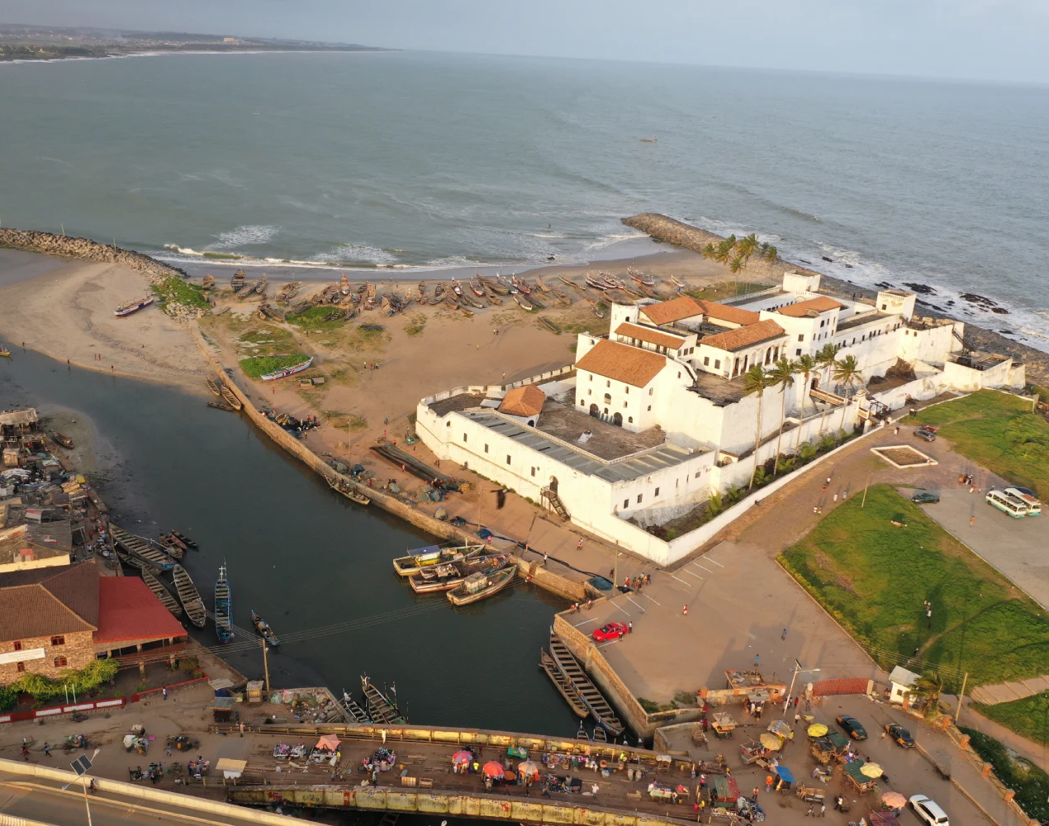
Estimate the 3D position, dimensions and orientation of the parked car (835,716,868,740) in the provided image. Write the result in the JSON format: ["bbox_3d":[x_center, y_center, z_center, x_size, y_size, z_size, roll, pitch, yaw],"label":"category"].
[{"bbox_3d":[39.340,37.570,115.630,1.640,1.400,3.850,-6,22,-22],"label":"parked car"}]

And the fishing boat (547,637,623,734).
[{"bbox_3d":[7.750,34.720,125.290,2.400,2.200,21.500,-6,22,-22],"label":"fishing boat"}]

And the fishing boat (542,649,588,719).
[{"bbox_3d":[4.980,35.010,124.000,1.700,2.200,13.200,-6,22,-23],"label":"fishing boat"}]

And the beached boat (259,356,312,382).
[{"bbox_3d":[-56.850,-10.450,231.200,2.000,2.200,16.000,17,24,32],"label":"beached boat"}]

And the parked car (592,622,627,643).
[{"bbox_3d":[11.650,29.590,130.640,4.650,1.430,1.830,-9,24,-30],"label":"parked car"}]

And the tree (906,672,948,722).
[{"bbox_3d":[49.790,34.750,117.940,5.000,5.500,5.000,3,21,0],"label":"tree"}]

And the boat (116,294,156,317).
[{"bbox_3d":[-113.560,-31.540,281.350,2.200,1.950,20.300,7,21,10],"label":"boat"}]

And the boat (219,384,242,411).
[{"bbox_3d":[-65.880,-3.230,216.280,2.100,1.700,15.400,-9,24,-29],"label":"boat"}]

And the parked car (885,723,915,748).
[{"bbox_3d":[44.760,38.210,114.730,1.640,1.380,3.750,-5,22,-21],"label":"parked car"}]

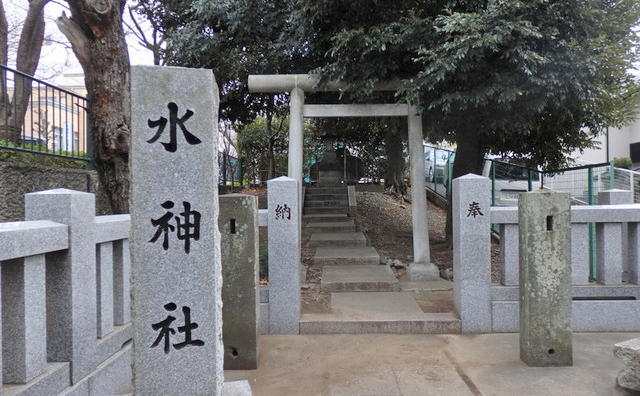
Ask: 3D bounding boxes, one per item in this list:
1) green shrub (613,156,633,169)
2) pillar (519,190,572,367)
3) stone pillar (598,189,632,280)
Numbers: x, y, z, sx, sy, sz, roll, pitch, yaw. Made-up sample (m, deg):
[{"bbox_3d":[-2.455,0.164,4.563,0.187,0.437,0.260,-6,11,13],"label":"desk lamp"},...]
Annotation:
[{"bbox_3d":[7.860,-0.880,12.000,0.500,0.380,0.450,-1,0,1],"label":"green shrub"},{"bbox_3d":[1.920,0.666,3.940,0.360,1.480,0.190,-1,0,1],"label":"pillar"},{"bbox_3d":[3.920,0.480,6.130,0.280,1.220,0.280,-1,0,1],"label":"stone pillar"}]

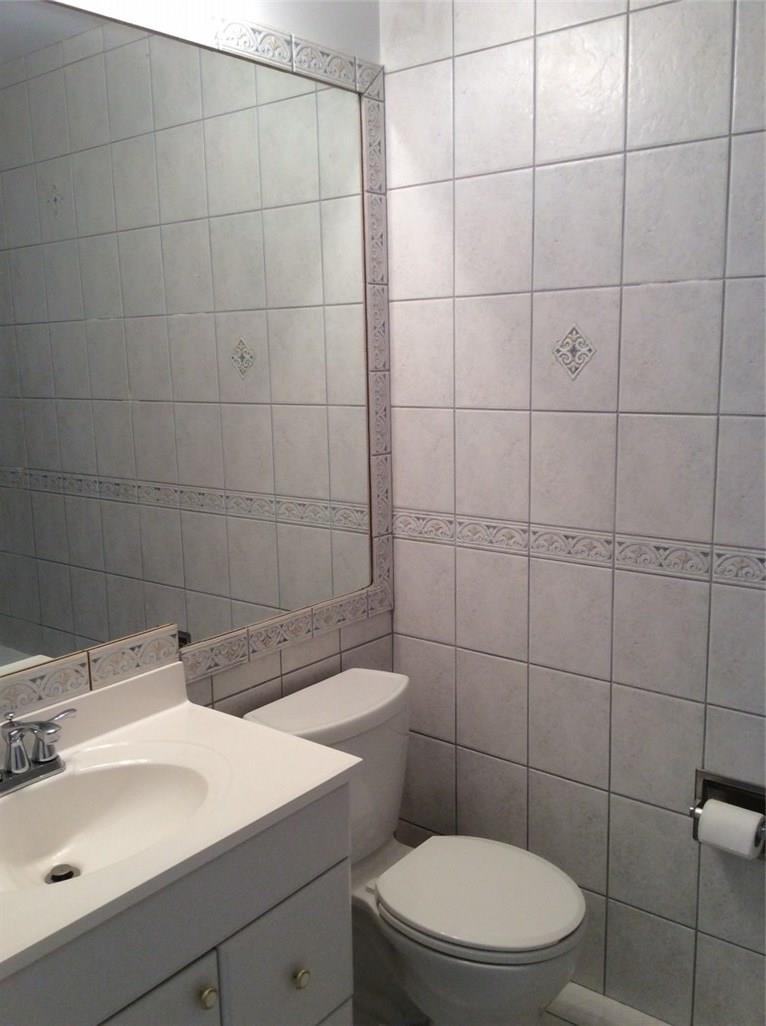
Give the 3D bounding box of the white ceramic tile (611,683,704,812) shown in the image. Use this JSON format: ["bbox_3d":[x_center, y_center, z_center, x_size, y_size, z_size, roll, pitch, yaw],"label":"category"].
[{"bbox_3d":[0.573,0.494,1.979,0.200,0.247,0.010,7,13,39],"label":"white ceramic tile"}]

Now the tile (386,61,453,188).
[{"bbox_3d":[0.084,-0.867,2.126,0.186,0.247,0.010,7,13,39],"label":"tile"}]

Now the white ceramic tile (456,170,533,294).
[{"bbox_3d":[0.239,-0.601,2.045,0.200,0.247,0.010,7,13,39],"label":"white ceramic tile"}]

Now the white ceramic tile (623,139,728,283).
[{"bbox_3d":[0.555,-0.567,1.802,0.201,0.249,0.009,7,13,39],"label":"white ceramic tile"}]

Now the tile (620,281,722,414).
[{"bbox_3d":[0.560,-0.319,1.845,0.201,0.249,0.009,7,13,39],"label":"tile"}]

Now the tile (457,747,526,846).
[{"bbox_3d":[0.264,0.701,2.279,0.200,0.247,0.010,7,13,39],"label":"tile"}]

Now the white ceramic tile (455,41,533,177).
[{"bbox_3d":[0.236,-0.854,2.015,0.201,0.249,0.009,7,13,39],"label":"white ceramic tile"}]

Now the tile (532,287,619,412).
[{"bbox_3d":[0.402,-0.339,1.974,0.201,0.249,0.009,7,13,39],"label":"tile"}]

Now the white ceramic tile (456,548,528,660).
[{"bbox_3d":[0.254,0.209,2.191,0.200,0.247,0.010,7,13,39],"label":"white ceramic tile"}]

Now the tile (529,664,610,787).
[{"bbox_3d":[0.416,0.474,2.107,0.200,0.247,0.010,7,13,39],"label":"tile"}]

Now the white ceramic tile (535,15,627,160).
[{"bbox_3d":[0.391,-0.829,1.875,0.200,0.247,0.010,7,13,39],"label":"white ceramic tile"}]

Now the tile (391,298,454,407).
[{"bbox_3d":[0.092,-0.372,2.213,0.188,0.247,0.010,7,13,39],"label":"tile"}]

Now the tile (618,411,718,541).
[{"bbox_3d":[0.561,-0.071,1.877,0.200,0.247,0.010,7,13,39],"label":"tile"}]

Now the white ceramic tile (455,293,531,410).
[{"bbox_3d":[0.245,-0.358,2.102,0.201,0.249,0.009,7,13,39],"label":"white ceramic tile"}]

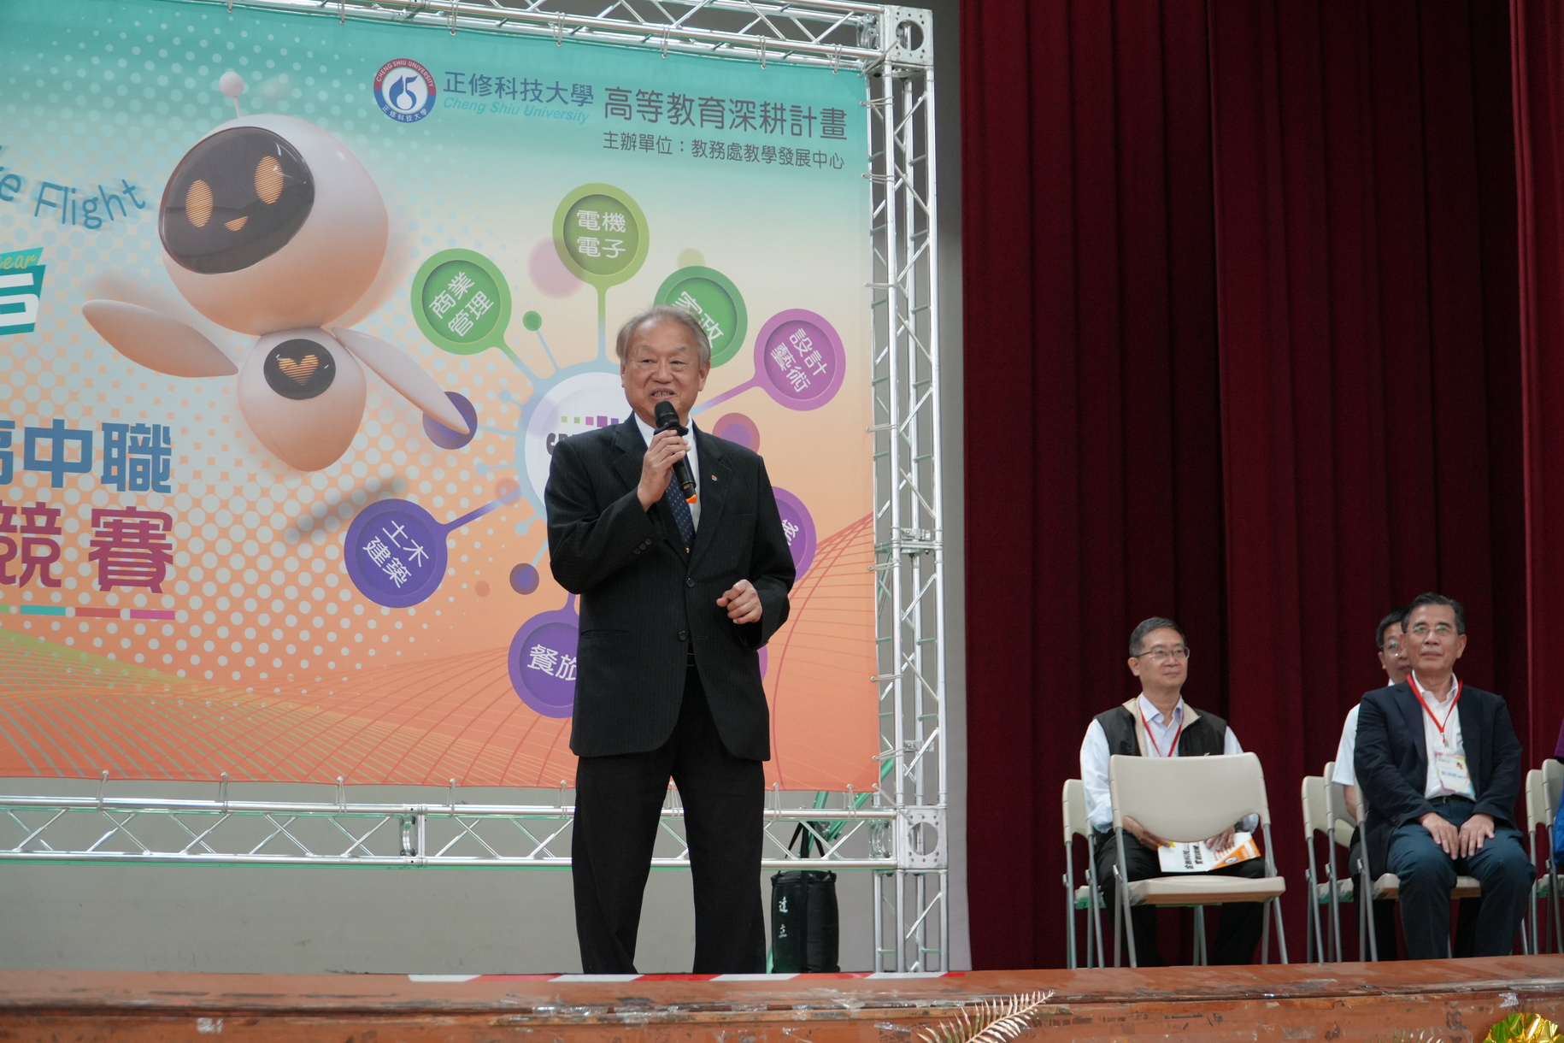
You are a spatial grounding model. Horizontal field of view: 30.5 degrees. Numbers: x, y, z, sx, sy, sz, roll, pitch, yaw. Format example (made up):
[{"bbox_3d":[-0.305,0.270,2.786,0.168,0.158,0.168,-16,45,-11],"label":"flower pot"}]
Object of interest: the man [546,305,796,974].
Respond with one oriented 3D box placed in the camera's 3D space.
[{"bbox_3d":[-0.246,0.353,6.254,0.540,1.690,0.400,0,-8,-5],"label":"man"}]

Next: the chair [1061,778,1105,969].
[{"bbox_3d":[1.138,1.180,8.941,0.460,0.790,0.500,-1,-8,0],"label":"chair"}]

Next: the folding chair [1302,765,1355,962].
[{"bbox_3d":[1.898,1.147,8.773,0.460,0.790,0.500,-1,-8,0],"label":"folding chair"}]

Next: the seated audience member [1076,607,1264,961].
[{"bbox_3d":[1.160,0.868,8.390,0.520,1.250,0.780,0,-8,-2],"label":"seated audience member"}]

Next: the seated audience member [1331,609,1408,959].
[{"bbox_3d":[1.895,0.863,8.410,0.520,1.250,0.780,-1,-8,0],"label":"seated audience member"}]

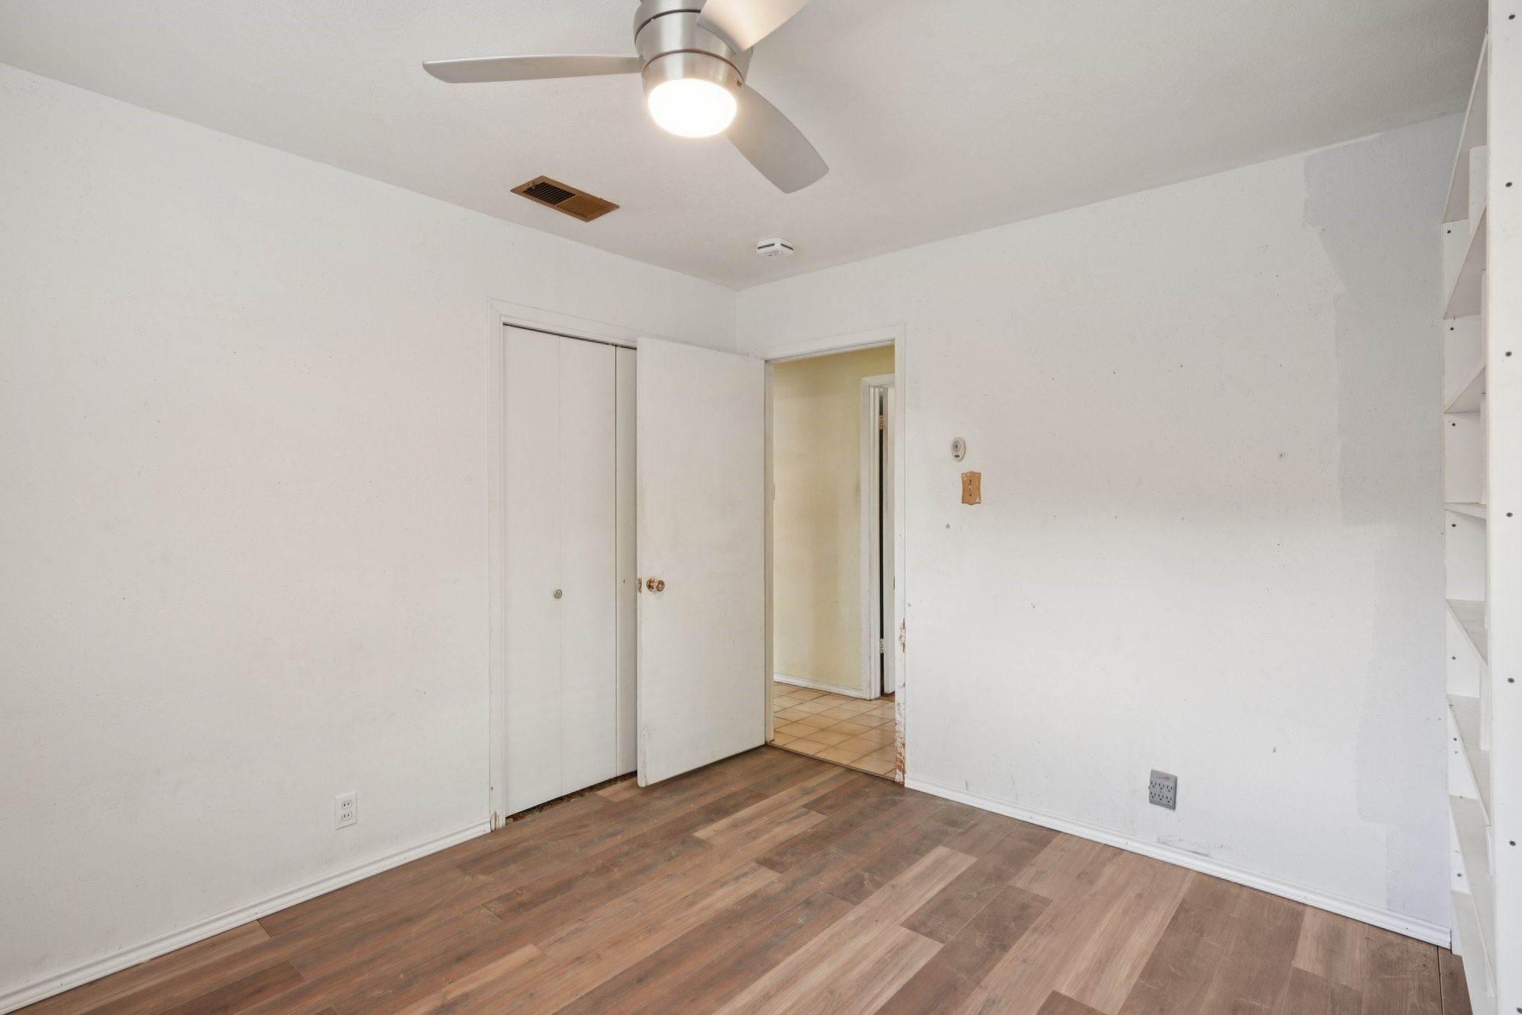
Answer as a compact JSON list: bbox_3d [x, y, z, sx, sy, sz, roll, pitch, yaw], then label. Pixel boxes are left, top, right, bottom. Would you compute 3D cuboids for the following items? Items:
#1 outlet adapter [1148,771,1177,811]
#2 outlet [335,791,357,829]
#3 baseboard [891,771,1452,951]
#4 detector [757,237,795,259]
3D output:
[{"bbox_3d":[1.456,1.022,2.598,0.080,0.118,0.030,1,1,41],"label":"outlet adapter"},{"bbox_3d":[-1.421,1.040,2.463,0.007,0.114,0.070,1,1,41],"label":"outlet"},{"bbox_3d":[1.348,1.258,2.708,1.806,0.065,0.013,1,1,41],"label":"baseboard"},{"bbox_3d":[0.066,-1.139,3.169,0.132,0.041,0.132,1,1,41],"label":"detector"}]

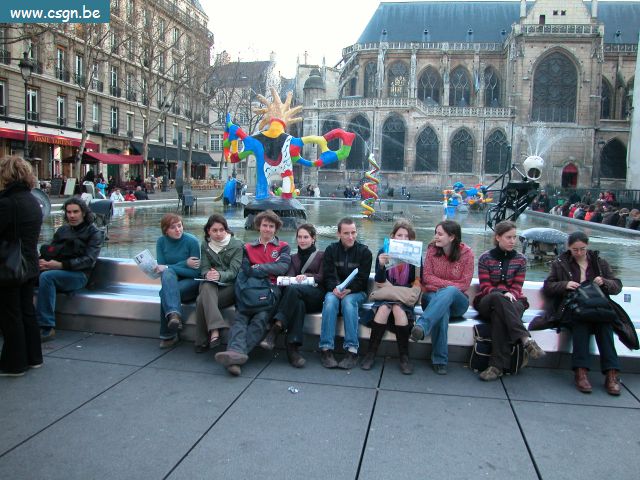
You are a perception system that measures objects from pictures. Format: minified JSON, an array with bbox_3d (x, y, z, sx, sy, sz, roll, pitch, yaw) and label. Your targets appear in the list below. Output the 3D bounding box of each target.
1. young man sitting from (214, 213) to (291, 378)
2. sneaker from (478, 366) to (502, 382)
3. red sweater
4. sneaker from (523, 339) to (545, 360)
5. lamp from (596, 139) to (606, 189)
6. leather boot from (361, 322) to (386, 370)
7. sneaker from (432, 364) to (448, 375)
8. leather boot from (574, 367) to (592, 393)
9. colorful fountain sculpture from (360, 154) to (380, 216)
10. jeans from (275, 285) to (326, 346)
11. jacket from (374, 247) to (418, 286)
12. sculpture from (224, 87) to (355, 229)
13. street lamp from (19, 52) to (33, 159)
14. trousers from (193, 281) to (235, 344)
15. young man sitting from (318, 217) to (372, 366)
[{"bbox_3d":[-0.551,0.402,4.566,0.520,1.280,1.020,2,6,14],"label":"young man sitting"},{"bbox_3d":[1.396,1.061,4.163,0.270,0.115,0.105,-3,7,-31],"label":"sneaker"},{"bbox_3d":[1.084,0.249,4.371,0.460,0.450,0.380,2,6,14],"label":"red sweater"},{"bbox_3d":[1.743,0.884,4.200,0.100,0.120,0.260,-2,17,-26],"label":"sneaker"},{"bbox_3d":[23.257,-5.773,43.000,0.600,5.400,0.600,2,6,11],"label":"lamp"},{"bbox_3d":[0.460,0.880,4.444,0.160,0.385,0.280,3,6,16],"label":"leather boot"},{"bbox_3d":[0.999,1.043,4.381,0.100,0.110,0.260,1,6,-1],"label":"sneaker"},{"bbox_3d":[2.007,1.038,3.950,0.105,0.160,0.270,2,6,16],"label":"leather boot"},{"bbox_3d":[1.959,-2.117,20.000,0.720,2.400,0.720,2,6,12],"label":"colorful fountain sculpture"},{"bbox_3d":[-0.162,0.633,4.614,0.380,0.500,0.660,3,7,20],"label":"jeans"},{"bbox_3d":[0.711,0.260,4.720,0.440,0.490,0.330,2,6,10],"label":"jacket"},{"bbox_3d":[-0.777,-2.122,13.400,3.300,3.550,1.700,0,6,-3],"label":"sculpture"},{"bbox_3d":[-11.207,-4.433,19.700,0.580,5.300,0.580,2,6,12],"label":"street lamp"},{"bbox_3d":[-1.010,0.658,4.980,0.390,0.600,0.570,1,6,0],"label":"trousers"},{"bbox_3d":[0.230,0.415,4.660,0.490,1.230,0.730,1,6,6],"label":"young man sitting"}]

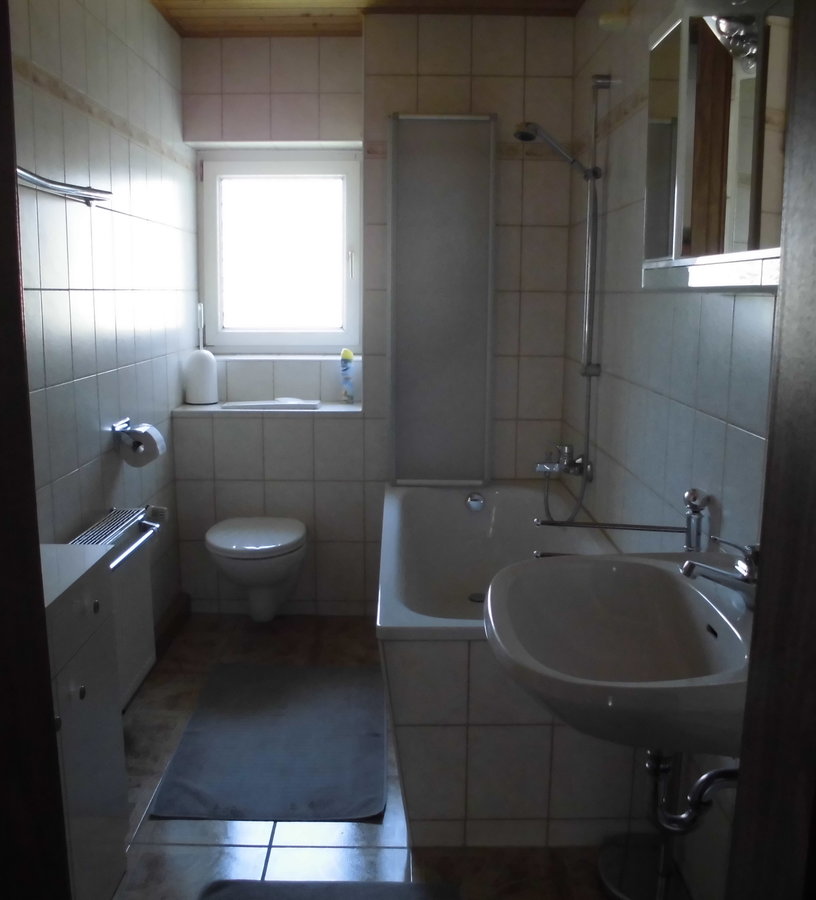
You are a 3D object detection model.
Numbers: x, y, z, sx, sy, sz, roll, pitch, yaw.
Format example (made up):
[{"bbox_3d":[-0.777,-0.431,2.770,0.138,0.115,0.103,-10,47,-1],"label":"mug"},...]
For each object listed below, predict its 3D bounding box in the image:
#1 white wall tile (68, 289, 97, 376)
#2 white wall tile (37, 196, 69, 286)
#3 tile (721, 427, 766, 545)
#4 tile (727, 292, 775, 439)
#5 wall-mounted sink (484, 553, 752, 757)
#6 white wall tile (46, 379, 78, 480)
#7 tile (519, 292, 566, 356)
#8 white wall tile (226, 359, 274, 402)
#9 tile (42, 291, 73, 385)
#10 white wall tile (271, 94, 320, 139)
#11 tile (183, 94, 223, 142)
[{"bbox_3d":[-0.942,-0.335,2.606,0.010,0.249,0.198,0,10,0],"label":"white wall tile"},{"bbox_3d":[-0.929,-0.542,2.354,0.010,0.243,0.197,0,10,0],"label":"white wall tile"},{"bbox_3d":[0.610,0.090,1.627,0.010,0.247,0.199,0,10,0],"label":"tile"},{"bbox_3d":[0.635,-0.160,1.661,0.010,0.250,0.200,0,10,0],"label":"tile"},{"bbox_3d":[0.373,0.344,1.436,0.510,0.205,0.600,0,10,0],"label":"wall-mounted sink"},{"bbox_3d":[-0.925,-0.049,2.408,0.010,0.247,0.199,0,10,0],"label":"white wall tile"},{"bbox_3d":[0.522,-0.488,3.503,0.179,0.249,0.010,0,10,0],"label":"tile"},{"bbox_3d":[-0.673,-0.294,3.860,0.200,0.186,0.010,0,10,0],"label":"white wall tile"},{"bbox_3d":[-0.924,-0.294,2.366,0.010,0.247,0.199,0,10,0],"label":"tile"},{"bbox_3d":[-0.461,-1.361,3.693,0.201,0.184,0.010,0,10,0],"label":"white wall tile"},{"bbox_3d":[-0.846,-1.376,3.728,0.162,0.184,0.010,0,10,0],"label":"tile"}]

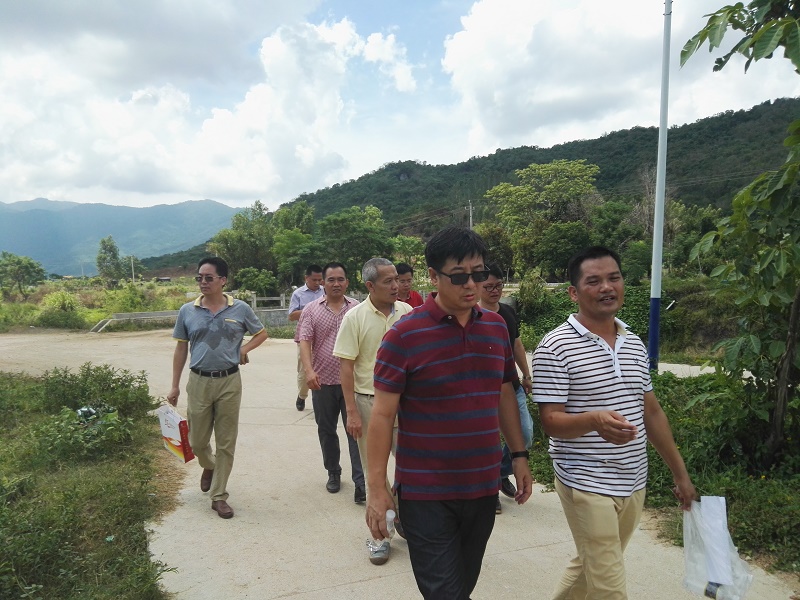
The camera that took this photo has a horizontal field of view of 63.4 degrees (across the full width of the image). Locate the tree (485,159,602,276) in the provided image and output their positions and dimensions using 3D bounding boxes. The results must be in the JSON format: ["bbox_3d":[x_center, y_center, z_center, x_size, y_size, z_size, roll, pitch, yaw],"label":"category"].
[{"bbox_3d":[11.753,-6.675,53.000,9.600,9.800,8.500,1,2,0],"label":"tree"}]

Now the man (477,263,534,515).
[{"bbox_3d":[0.609,0.588,4.400,0.580,1.680,0.480,0,2,-13],"label":"man"}]

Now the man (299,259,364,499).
[{"bbox_3d":[-0.489,0.571,4.654,0.540,1.679,0.520,0,2,-16],"label":"man"}]

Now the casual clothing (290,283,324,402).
[{"bbox_3d":[-1.026,0.475,7.500,0.500,1.340,0.400,0,3,-18],"label":"casual clothing"}]

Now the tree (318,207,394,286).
[{"bbox_3d":[-3.496,-4.299,52.000,6.107,6.429,5.802,0,2,-4],"label":"tree"}]

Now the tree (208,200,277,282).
[{"bbox_3d":[-10.223,-3.797,42.000,4.400,5.500,4.200,1,2,0],"label":"tree"}]

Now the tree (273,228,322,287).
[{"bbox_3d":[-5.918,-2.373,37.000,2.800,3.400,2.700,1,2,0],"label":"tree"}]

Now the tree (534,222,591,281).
[{"bbox_3d":[14.565,-4.347,58.000,5.199,5.199,4.939,1,2,14],"label":"tree"}]

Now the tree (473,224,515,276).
[{"bbox_3d":[7.225,-3.825,50.000,3.300,4.300,3.200,1,2,0],"label":"tree"}]

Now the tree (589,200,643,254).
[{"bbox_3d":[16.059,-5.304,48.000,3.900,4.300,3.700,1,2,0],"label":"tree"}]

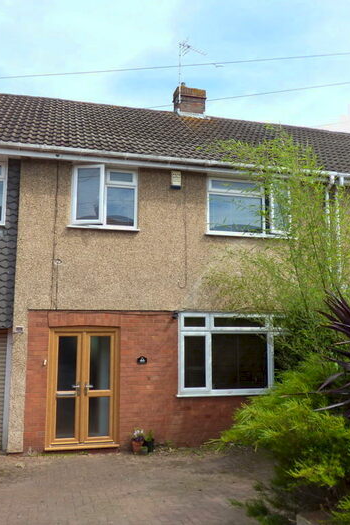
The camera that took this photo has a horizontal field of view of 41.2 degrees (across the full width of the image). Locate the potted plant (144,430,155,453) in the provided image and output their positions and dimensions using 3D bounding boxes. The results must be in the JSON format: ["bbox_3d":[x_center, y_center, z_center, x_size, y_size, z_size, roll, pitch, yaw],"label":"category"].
[{"bbox_3d":[-0.430,3.052,7.920,0.182,0.369,0.182,2,-7,-14],"label":"potted plant"}]

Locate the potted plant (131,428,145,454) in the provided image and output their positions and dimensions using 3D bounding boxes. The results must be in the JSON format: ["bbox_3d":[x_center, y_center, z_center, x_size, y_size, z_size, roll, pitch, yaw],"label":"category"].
[{"bbox_3d":[-0.617,3.011,7.847,0.242,0.423,0.242,2,-7,-14],"label":"potted plant"}]

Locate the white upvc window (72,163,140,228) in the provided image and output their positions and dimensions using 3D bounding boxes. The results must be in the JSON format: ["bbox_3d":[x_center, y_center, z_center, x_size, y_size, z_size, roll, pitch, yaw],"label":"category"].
[{"bbox_3d":[-1.236,-1.186,8.370,1.143,1.153,0.180,2,-7,-14],"label":"white upvc window"}]

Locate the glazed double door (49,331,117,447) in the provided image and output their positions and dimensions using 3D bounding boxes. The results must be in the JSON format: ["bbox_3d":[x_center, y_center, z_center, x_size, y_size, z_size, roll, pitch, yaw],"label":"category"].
[{"bbox_3d":[-1.548,2.138,7.965,1.223,2.021,0.140,2,-7,-14],"label":"glazed double door"}]

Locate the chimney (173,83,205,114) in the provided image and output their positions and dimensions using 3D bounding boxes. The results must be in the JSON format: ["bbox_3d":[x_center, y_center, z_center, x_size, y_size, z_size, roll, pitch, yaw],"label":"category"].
[{"bbox_3d":[0.425,-4.248,12.717,0.720,0.880,0.720,2,-7,-14],"label":"chimney"}]

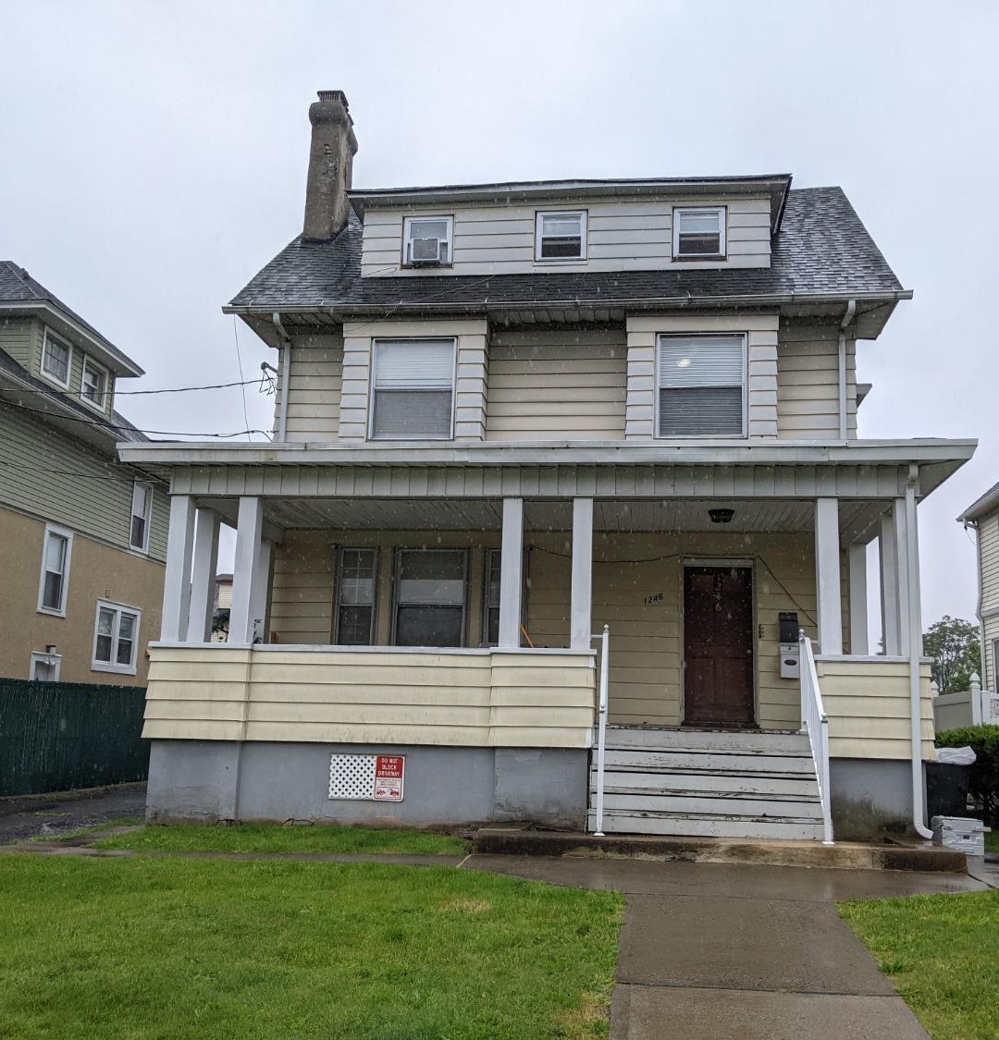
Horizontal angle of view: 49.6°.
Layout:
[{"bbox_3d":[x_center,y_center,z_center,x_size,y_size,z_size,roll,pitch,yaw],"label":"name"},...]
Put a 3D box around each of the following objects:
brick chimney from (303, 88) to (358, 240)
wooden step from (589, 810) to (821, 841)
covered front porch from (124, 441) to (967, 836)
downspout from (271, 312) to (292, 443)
[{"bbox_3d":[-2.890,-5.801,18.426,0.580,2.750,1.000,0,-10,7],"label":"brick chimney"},{"bbox_3d":[1.917,2.850,10.090,2.200,0.185,0.280,0,-10,7],"label":"wooden step"},{"bbox_3d":[0.428,1.436,12.679,9.000,4.150,3.200,0,-10,7],"label":"covered front porch"},{"bbox_3d":[-3.048,-1.909,15.043,0.100,1.780,0.660,0,-10,7],"label":"downspout"}]

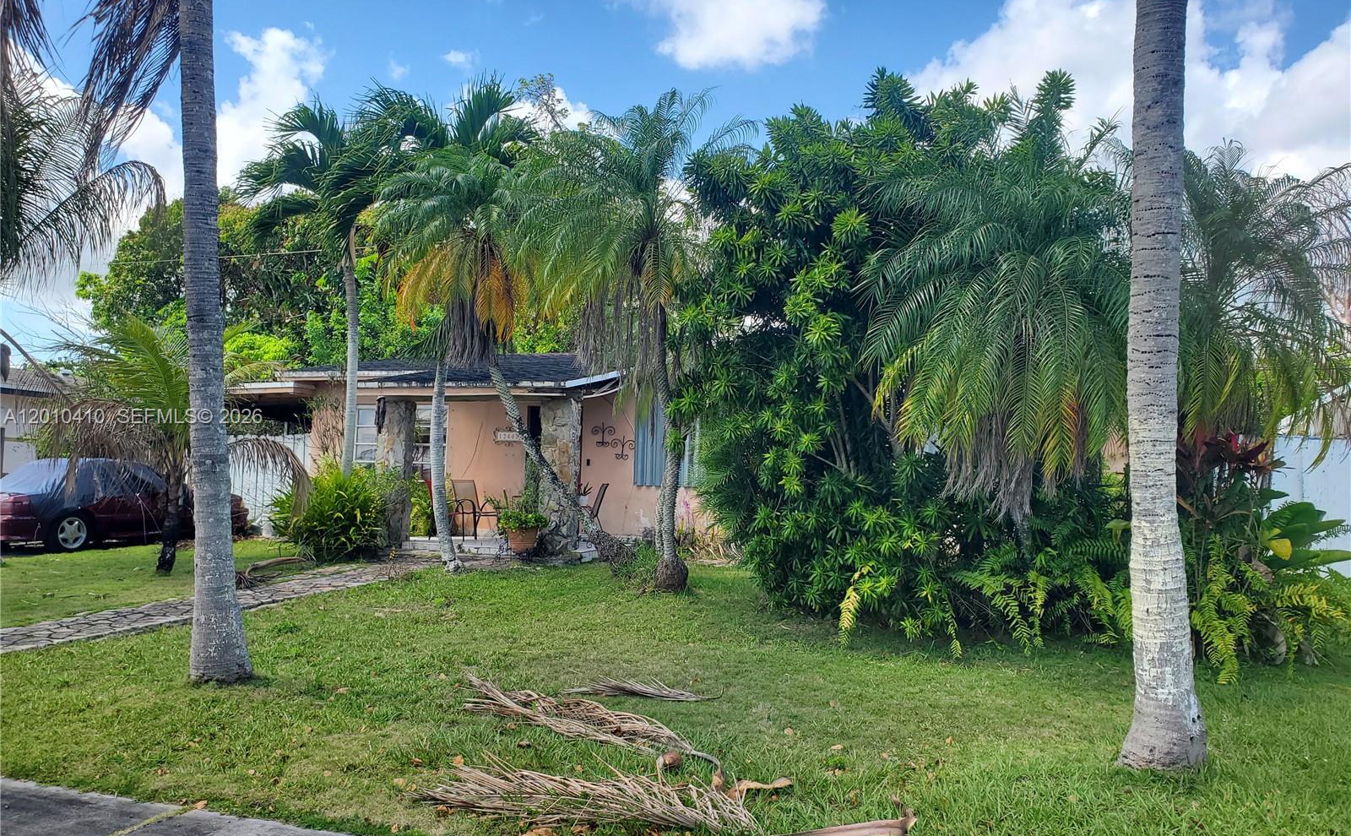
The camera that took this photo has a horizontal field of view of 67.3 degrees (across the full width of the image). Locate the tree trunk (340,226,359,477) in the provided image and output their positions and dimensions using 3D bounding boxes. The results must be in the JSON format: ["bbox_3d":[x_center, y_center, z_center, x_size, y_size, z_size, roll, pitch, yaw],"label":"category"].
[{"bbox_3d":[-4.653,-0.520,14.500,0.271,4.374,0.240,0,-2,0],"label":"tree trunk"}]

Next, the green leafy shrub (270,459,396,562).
[{"bbox_3d":[-4.819,1.309,14.300,1.770,1.443,1.500,0,-2,0],"label":"green leafy shrub"}]

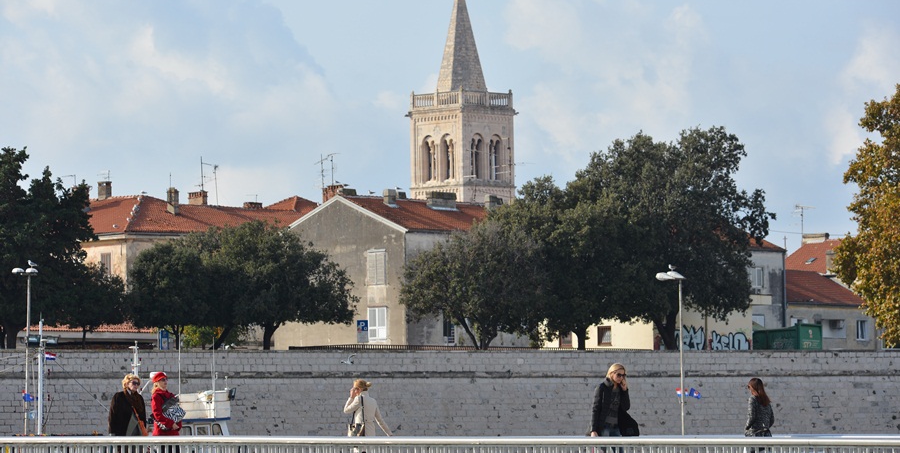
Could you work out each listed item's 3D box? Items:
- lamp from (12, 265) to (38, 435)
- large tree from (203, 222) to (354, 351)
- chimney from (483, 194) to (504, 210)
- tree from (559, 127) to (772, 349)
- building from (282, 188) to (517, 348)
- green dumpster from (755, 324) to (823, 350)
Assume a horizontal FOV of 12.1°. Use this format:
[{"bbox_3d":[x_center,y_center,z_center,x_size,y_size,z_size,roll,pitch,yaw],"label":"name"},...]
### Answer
[{"bbox_3d":[-15.956,6.335,158.495,1.000,9.500,1.100,1,-4,-27],"label":"lamp"},{"bbox_3d":[-9.651,3.519,239.085,8.594,7.721,8.200,0,-3,0],"label":"large tree"},{"bbox_3d":[2.683,-1.447,256.326,1.000,1.050,0.750,2,-3,-42],"label":"chimney"},{"bbox_3d":[12.139,0.871,239.204,11.789,13.021,11.200,0,-3,0],"label":"tree"},{"bbox_3d":[-1.607,3.124,252.776,13.000,9.745,11.600,2,-3,-42],"label":"building"},{"bbox_3d":[15.341,5.822,201.617,3.600,2.200,2.200,-3,-4,30],"label":"green dumpster"}]

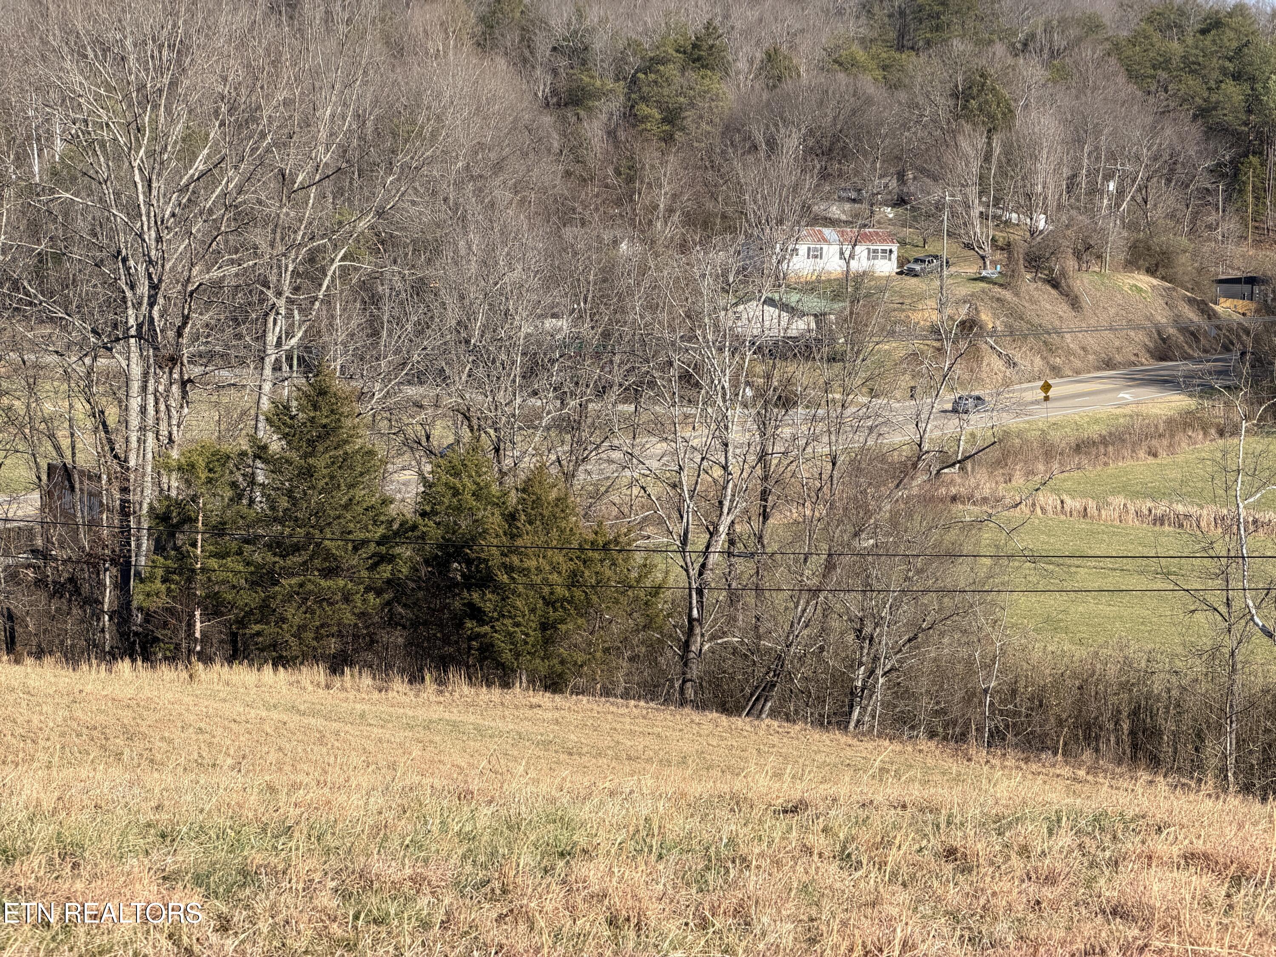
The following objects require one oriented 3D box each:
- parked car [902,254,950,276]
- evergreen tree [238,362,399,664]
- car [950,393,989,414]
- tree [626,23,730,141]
[{"bbox_3d":[31.763,-23.362,405.000,1.980,1.850,5.700,5,11,39],"label":"parked car"},{"bbox_3d":[-9.289,1.114,107.000,4.500,8.900,4.500,0,6,0],"label":"evergreen tree"},{"bbox_3d":[30.303,-6.817,337.000,1.800,1.500,4.500,3,6,25],"label":"car"},{"bbox_3d":[6.397,-60.812,570.000,15.500,20.000,14.500,0,6,0],"label":"tree"}]

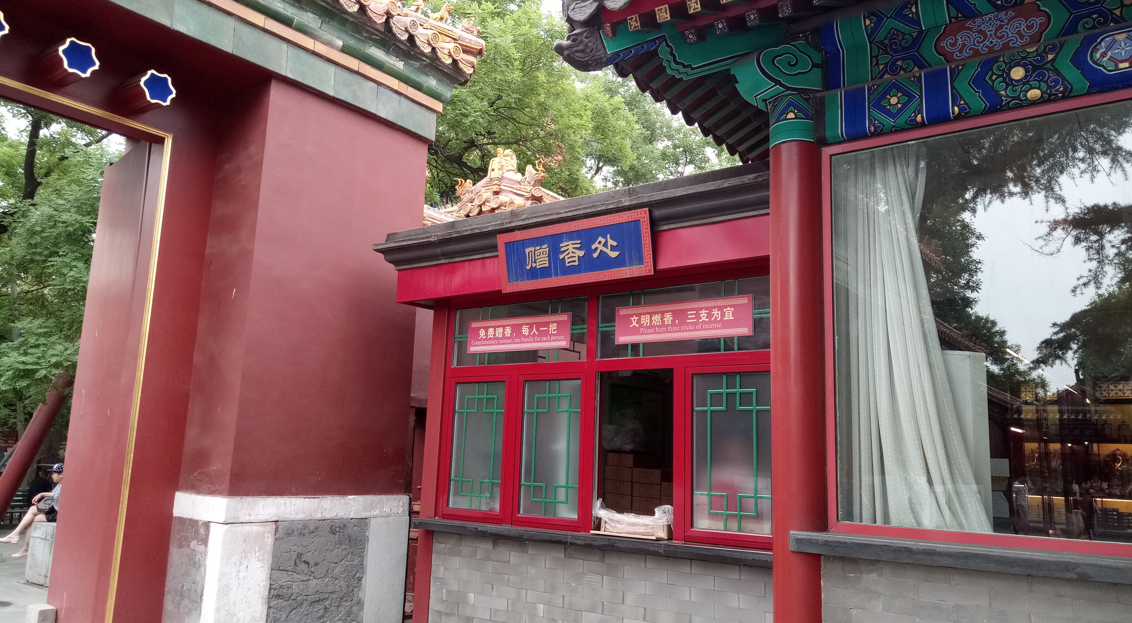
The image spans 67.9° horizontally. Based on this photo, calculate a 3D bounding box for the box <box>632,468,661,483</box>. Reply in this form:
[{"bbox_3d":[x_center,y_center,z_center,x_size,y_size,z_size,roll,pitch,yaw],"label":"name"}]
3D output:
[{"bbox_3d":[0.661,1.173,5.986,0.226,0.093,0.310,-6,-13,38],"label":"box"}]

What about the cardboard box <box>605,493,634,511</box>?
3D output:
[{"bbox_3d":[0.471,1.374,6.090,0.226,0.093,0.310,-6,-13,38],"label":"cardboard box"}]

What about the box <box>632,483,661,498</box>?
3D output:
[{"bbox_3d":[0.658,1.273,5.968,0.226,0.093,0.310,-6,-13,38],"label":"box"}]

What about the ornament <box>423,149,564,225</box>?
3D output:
[{"bbox_3d":[-0.824,-1.363,9.500,1.450,0.850,0.750,-5,-12,36],"label":"ornament"}]

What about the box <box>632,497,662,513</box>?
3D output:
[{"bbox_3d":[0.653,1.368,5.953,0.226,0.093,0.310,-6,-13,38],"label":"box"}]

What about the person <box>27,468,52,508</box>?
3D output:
[{"bbox_3d":[-8.260,3.023,13.211,0.720,1.092,0.500,-5,-12,36],"label":"person"}]

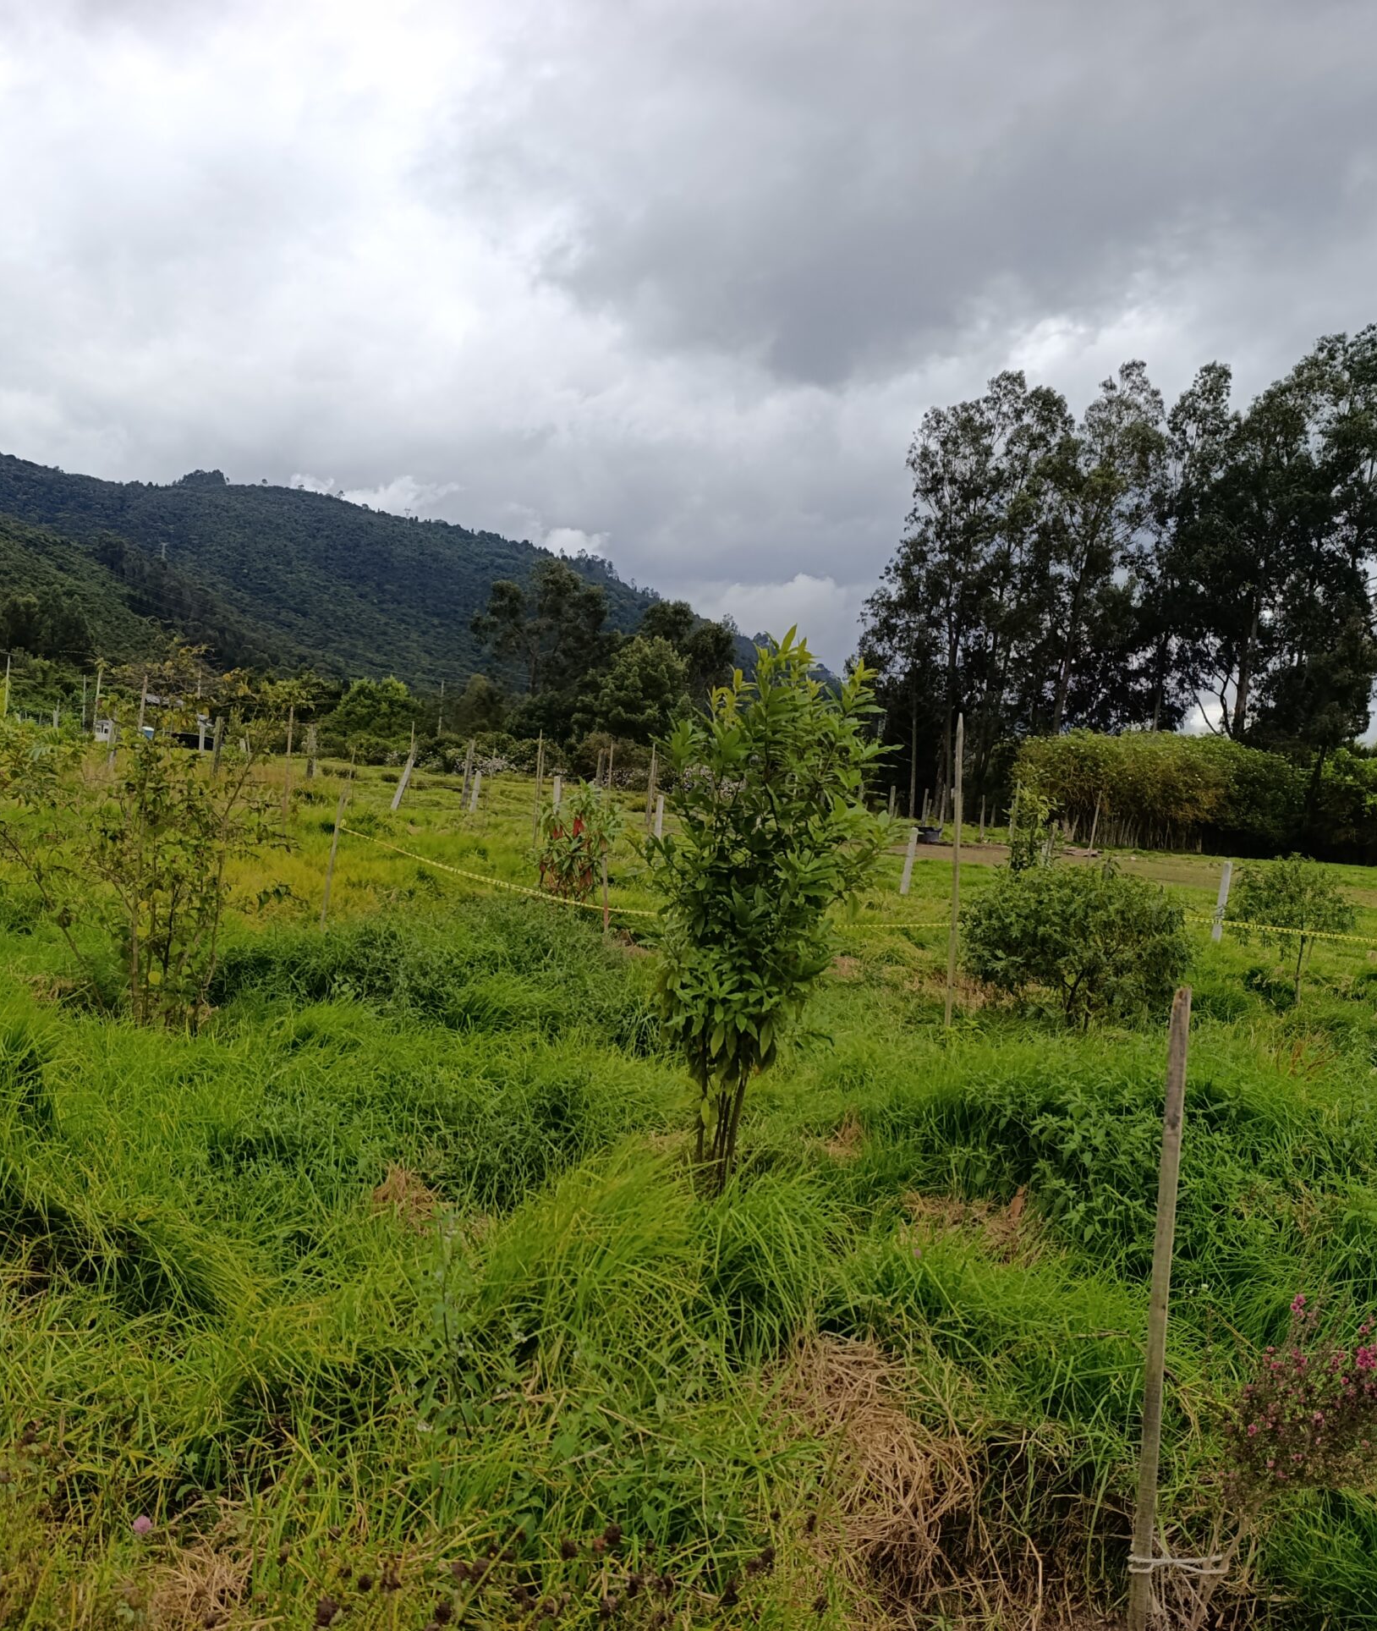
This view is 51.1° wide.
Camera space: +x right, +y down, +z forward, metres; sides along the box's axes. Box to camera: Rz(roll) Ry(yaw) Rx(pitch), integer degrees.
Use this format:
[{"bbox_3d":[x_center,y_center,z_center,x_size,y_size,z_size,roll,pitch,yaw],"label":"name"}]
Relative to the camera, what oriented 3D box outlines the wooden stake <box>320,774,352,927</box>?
[{"bbox_3d":[-2.376,0.258,9.700,0.042,1.045,0.042,10,3,-13],"label":"wooden stake"}]

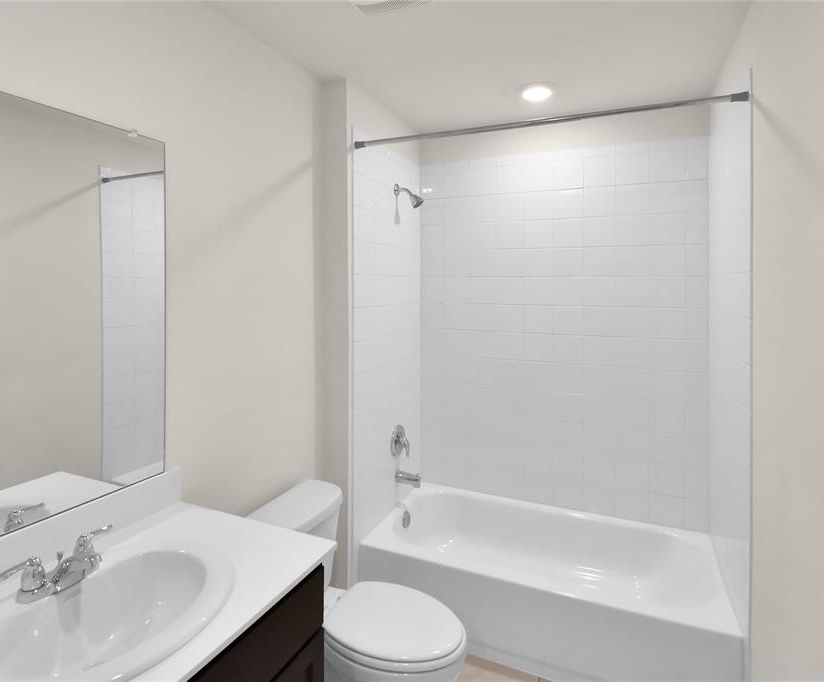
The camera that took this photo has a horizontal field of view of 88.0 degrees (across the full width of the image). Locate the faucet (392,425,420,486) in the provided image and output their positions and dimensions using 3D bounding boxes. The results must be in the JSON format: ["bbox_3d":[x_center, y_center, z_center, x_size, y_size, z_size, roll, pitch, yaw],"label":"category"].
[{"bbox_3d":[-0.027,0.632,2.370,0.135,0.335,0.155,1,4,23],"label":"faucet"}]

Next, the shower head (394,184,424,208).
[{"bbox_3d":[-0.011,-0.803,2.367,0.155,0.125,0.070,1,4,23],"label":"shower head"}]

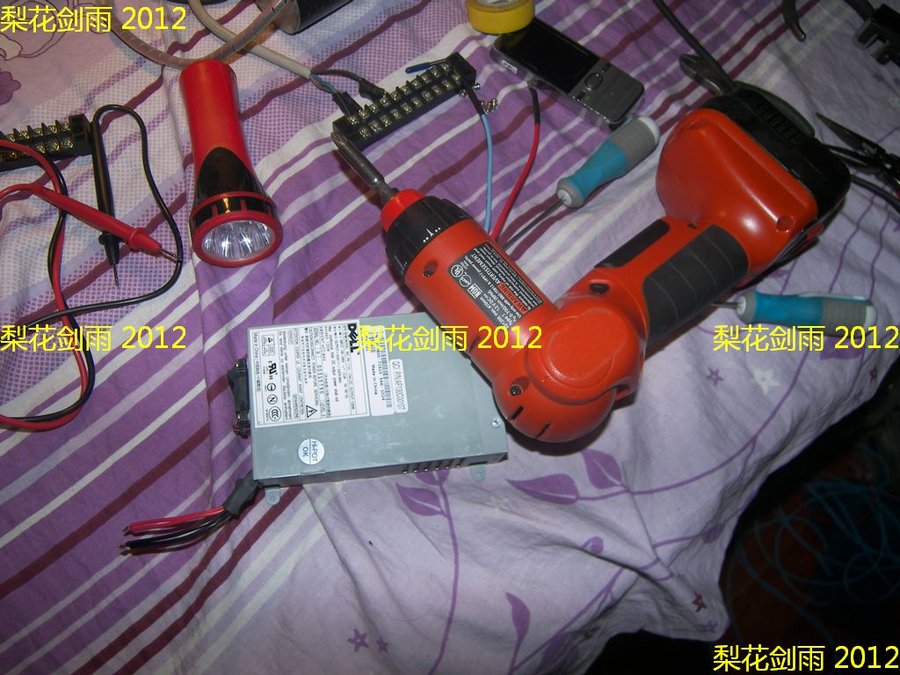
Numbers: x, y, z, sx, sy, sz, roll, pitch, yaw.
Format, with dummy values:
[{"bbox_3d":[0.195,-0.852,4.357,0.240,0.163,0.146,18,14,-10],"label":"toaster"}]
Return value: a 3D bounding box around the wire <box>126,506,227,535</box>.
[{"bbox_3d":[-0.148,0.099,0.366,0.053,0.007,0.007,-9,66,-7],"label":"wire"}]

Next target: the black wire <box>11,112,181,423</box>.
[{"bbox_3d":[-0.249,-0.061,0.450,0.141,0.014,0.237,1,69,-3],"label":"black wire"}]

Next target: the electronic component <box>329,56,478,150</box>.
[{"bbox_3d":[-0.030,-0.163,0.472,0.107,0.015,0.021,-36,71,-17],"label":"electronic component"}]

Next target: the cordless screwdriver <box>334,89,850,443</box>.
[{"bbox_3d":[0.086,-0.102,0.438,0.293,0.078,0.246,-37,75,-15],"label":"cordless screwdriver"}]

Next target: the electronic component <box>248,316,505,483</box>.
[{"bbox_3d":[-0.045,0.037,0.411,0.142,0.038,0.091,-6,69,-5],"label":"electronic component"}]

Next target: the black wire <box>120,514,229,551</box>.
[{"bbox_3d":[-0.146,0.105,0.364,0.058,0.007,0.011,-13,66,-8],"label":"black wire"}]

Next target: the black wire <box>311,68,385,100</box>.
[{"bbox_3d":[-0.072,-0.181,0.481,0.057,0.010,0.012,18,66,6],"label":"black wire"}]

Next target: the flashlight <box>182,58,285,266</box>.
[{"bbox_3d":[-0.145,-0.117,0.432,0.052,0.052,0.139,-14,64,-9],"label":"flashlight"}]

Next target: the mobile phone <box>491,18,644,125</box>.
[{"bbox_3d":[0.087,-0.194,0.495,0.114,0.013,0.046,37,69,14],"label":"mobile phone"}]

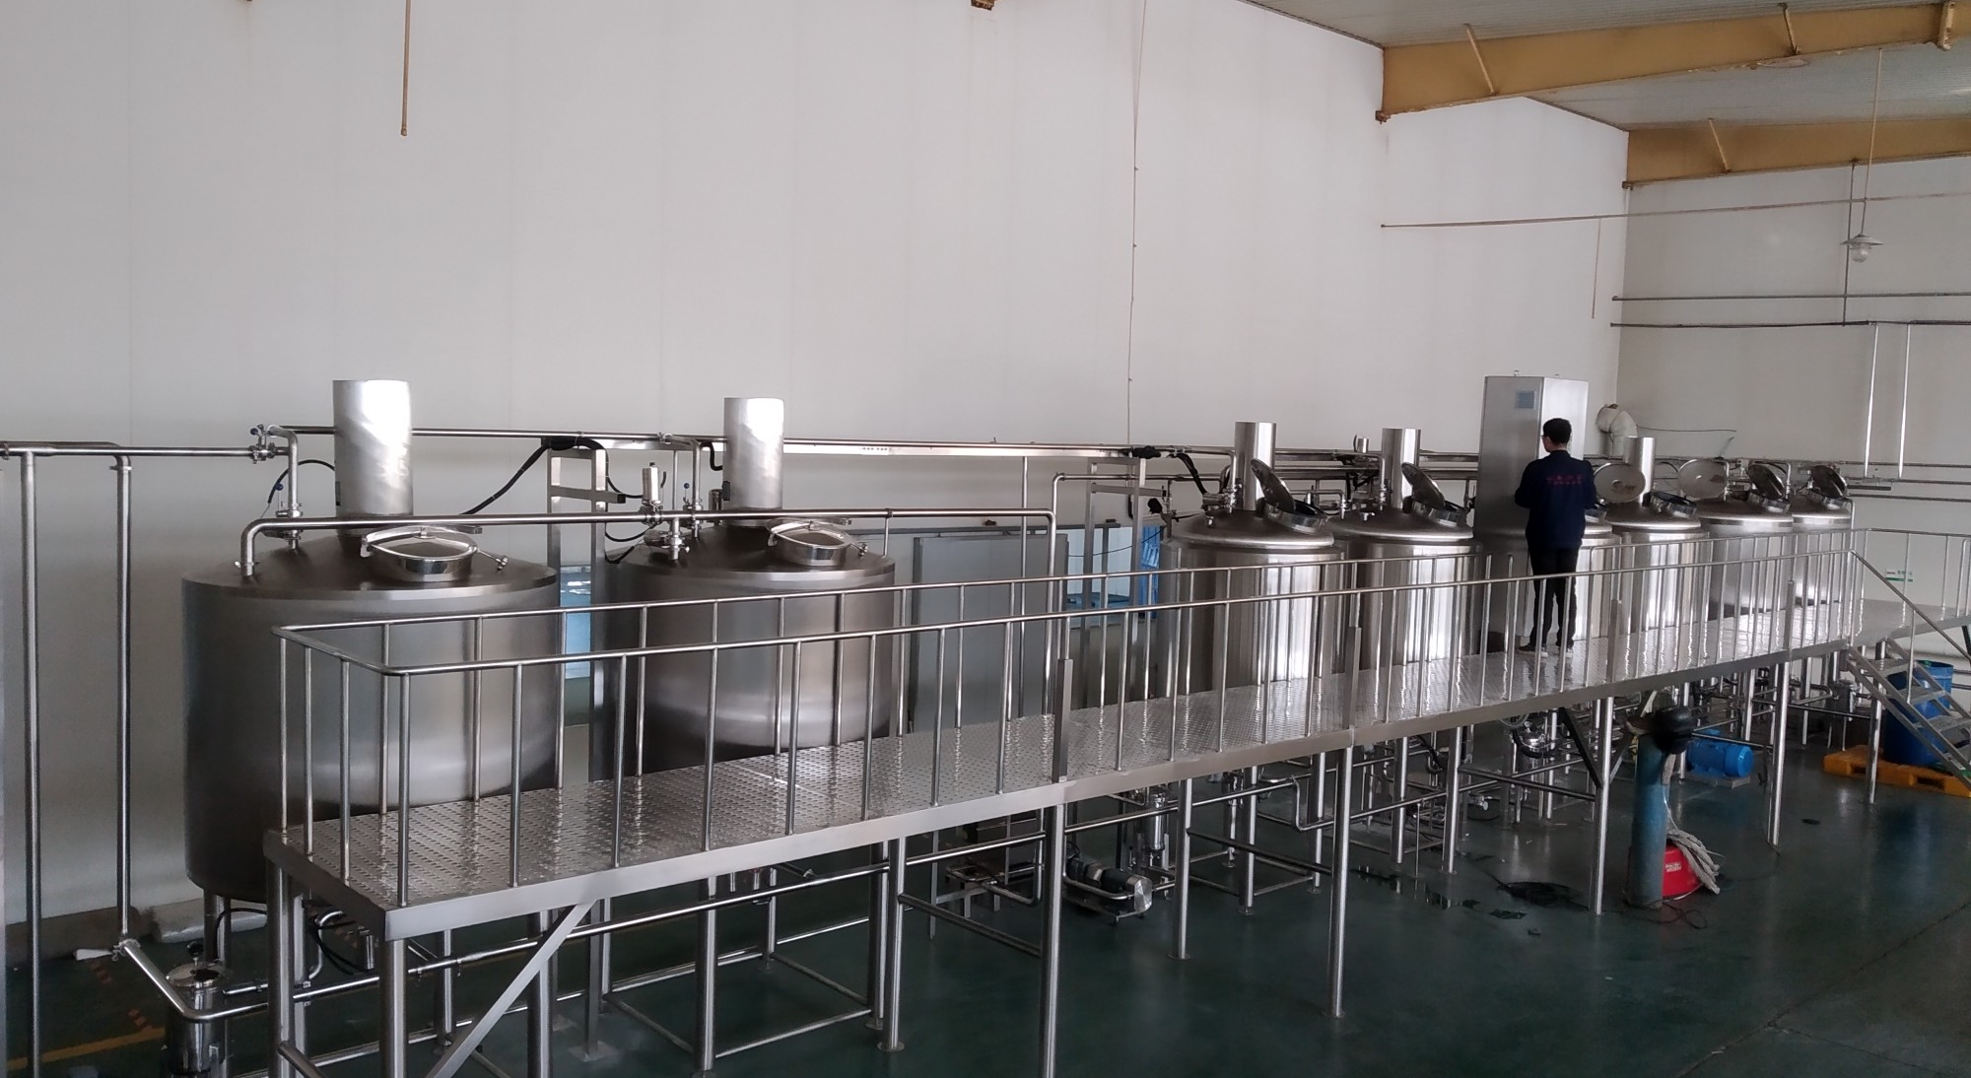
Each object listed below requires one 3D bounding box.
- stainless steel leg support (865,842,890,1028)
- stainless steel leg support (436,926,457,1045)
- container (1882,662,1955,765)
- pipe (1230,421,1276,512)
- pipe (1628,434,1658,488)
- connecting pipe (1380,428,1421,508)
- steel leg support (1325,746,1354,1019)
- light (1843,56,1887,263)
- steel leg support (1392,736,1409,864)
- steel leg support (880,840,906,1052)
[{"bbox_3d":[-0.559,2.020,7.700,0.090,1.052,0.090,-2,5,-42],"label":"stainless steel leg support"},{"bbox_3d":[-2.570,1.849,7.047,0.100,1.194,0.100,-2,5,-42],"label":"stainless steel leg support"},{"bbox_3d":[8.961,1.675,14.230,0.560,0.930,0.560,-2,5,-42],"label":"container"},{"bbox_3d":[1.859,-0.496,10.210,0.258,0.599,0.258,-2,5,-42],"label":"pipe"},{"bbox_3d":[6.208,-0.653,14.073,0.250,0.624,0.250,-2,5,-42],"label":"pipe"},{"bbox_3d":[3.119,-0.516,11.070,0.272,0.606,0.272,-2,5,-42],"label":"connecting pipe"},{"bbox_3d":[1.891,1.814,7.803,0.083,1.431,0.083,-2,5,-42],"label":"steel leg support"},{"bbox_3d":[7.673,-3.308,12.832,0.360,1.815,0.360,-2,5,-42],"label":"light"},{"bbox_3d":[3.117,1.899,10.986,0.090,1.052,0.090,-2,5,-42],"label":"steel leg support"},{"bbox_3d":[-0.441,1.851,7.410,0.090,1.433,0.090,-2,5,-42],"label":"steel leg support"}]

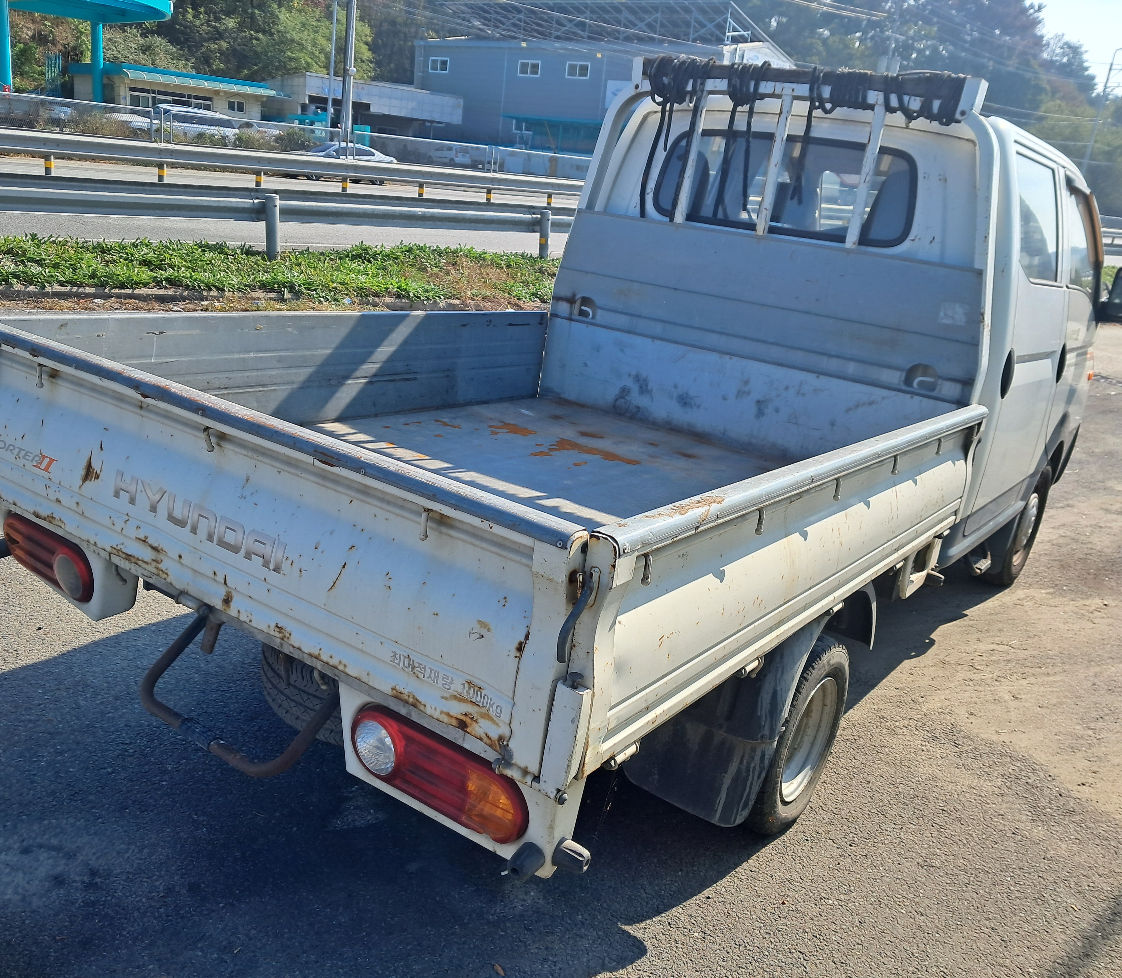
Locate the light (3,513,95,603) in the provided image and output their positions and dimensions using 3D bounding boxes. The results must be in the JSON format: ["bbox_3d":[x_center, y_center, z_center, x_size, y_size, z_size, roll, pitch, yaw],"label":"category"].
[{"bbox_3d":[-1.162,0.156,2.308,0.390,0.140,0.070,18,18,32],"label":"light"}]

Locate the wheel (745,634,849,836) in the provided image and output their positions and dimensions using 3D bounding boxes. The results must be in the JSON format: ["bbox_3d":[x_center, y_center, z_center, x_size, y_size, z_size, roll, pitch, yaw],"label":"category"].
[{"bbox_3d":[0.629,0.668,2.832,0.150,0.560,0.560,18,18,32],"label":"wheel"}]

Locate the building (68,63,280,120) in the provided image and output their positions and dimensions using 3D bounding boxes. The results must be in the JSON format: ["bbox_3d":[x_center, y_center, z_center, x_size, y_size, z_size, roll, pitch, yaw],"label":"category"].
[{"bbox_3d":[-20.452,-19.760,53.284,7.000,3.586,9.300,-6,22,-36],"label":"building"}]

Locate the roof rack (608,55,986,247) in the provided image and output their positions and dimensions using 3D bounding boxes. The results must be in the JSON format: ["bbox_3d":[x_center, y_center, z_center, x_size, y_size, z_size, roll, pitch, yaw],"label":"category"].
[{"bbox_3d":[0.731,-1.138,3.449,1.340,0.570,0.140,18,18,32],"label":"roof rack"}]

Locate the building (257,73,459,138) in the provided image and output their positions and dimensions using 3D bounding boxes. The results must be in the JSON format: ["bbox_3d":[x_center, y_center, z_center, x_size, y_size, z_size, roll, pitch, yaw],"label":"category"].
[{"bbox_3d":[-11.916,-21.387,60.089,9.300,4.457,10.500,-3,20,-29],"label":"building"}]

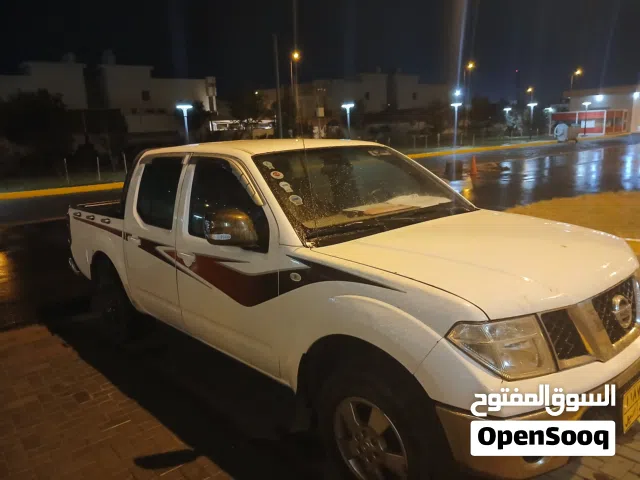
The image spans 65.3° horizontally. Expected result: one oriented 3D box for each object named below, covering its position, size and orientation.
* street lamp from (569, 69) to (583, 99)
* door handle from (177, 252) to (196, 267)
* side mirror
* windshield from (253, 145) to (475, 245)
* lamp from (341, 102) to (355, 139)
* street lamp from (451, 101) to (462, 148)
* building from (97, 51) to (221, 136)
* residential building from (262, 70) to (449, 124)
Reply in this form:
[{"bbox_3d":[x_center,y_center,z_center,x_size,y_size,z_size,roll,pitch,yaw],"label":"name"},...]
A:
[{"bbox_3d":[40.839,-22.178,80.202,0.350,9.300,1.500,-12,15,-35],"label":"street lamp"},{"bbox_3d":[-0.833,0.122,3.125,0.060,0.065,0.210,-12,13,-40],"label":"door handle"},{"bbox_3d":[-0.465,-0.068,2.595,0.250,0.185,0.150,-12,13,-40],"label":"side mirror"},{"bbox_3d":[0.289,-0.381,3.139,1.500,0.180,0.850,-12,48,-40],"label":"windshield"},{"bbox_3d":[1.772,-6.439,30.070,0.700,3.300,0.700,-3,12,0],"label":"lamp"},{"bbox_3d":[9.933,-8.163,36.168,0.700,3.300,0.700,-3,12,0],"label":"street lamp"},{"bbox_3d":[-20.360,-15.195,58.986,12.726,10.800,10.000,-12,15,-35],"label":"building"},{"bbox_3d":[4.552,-19.985,76.827,34.298,10.200,10.000,-12,15,-35],"label":"residential building"}]

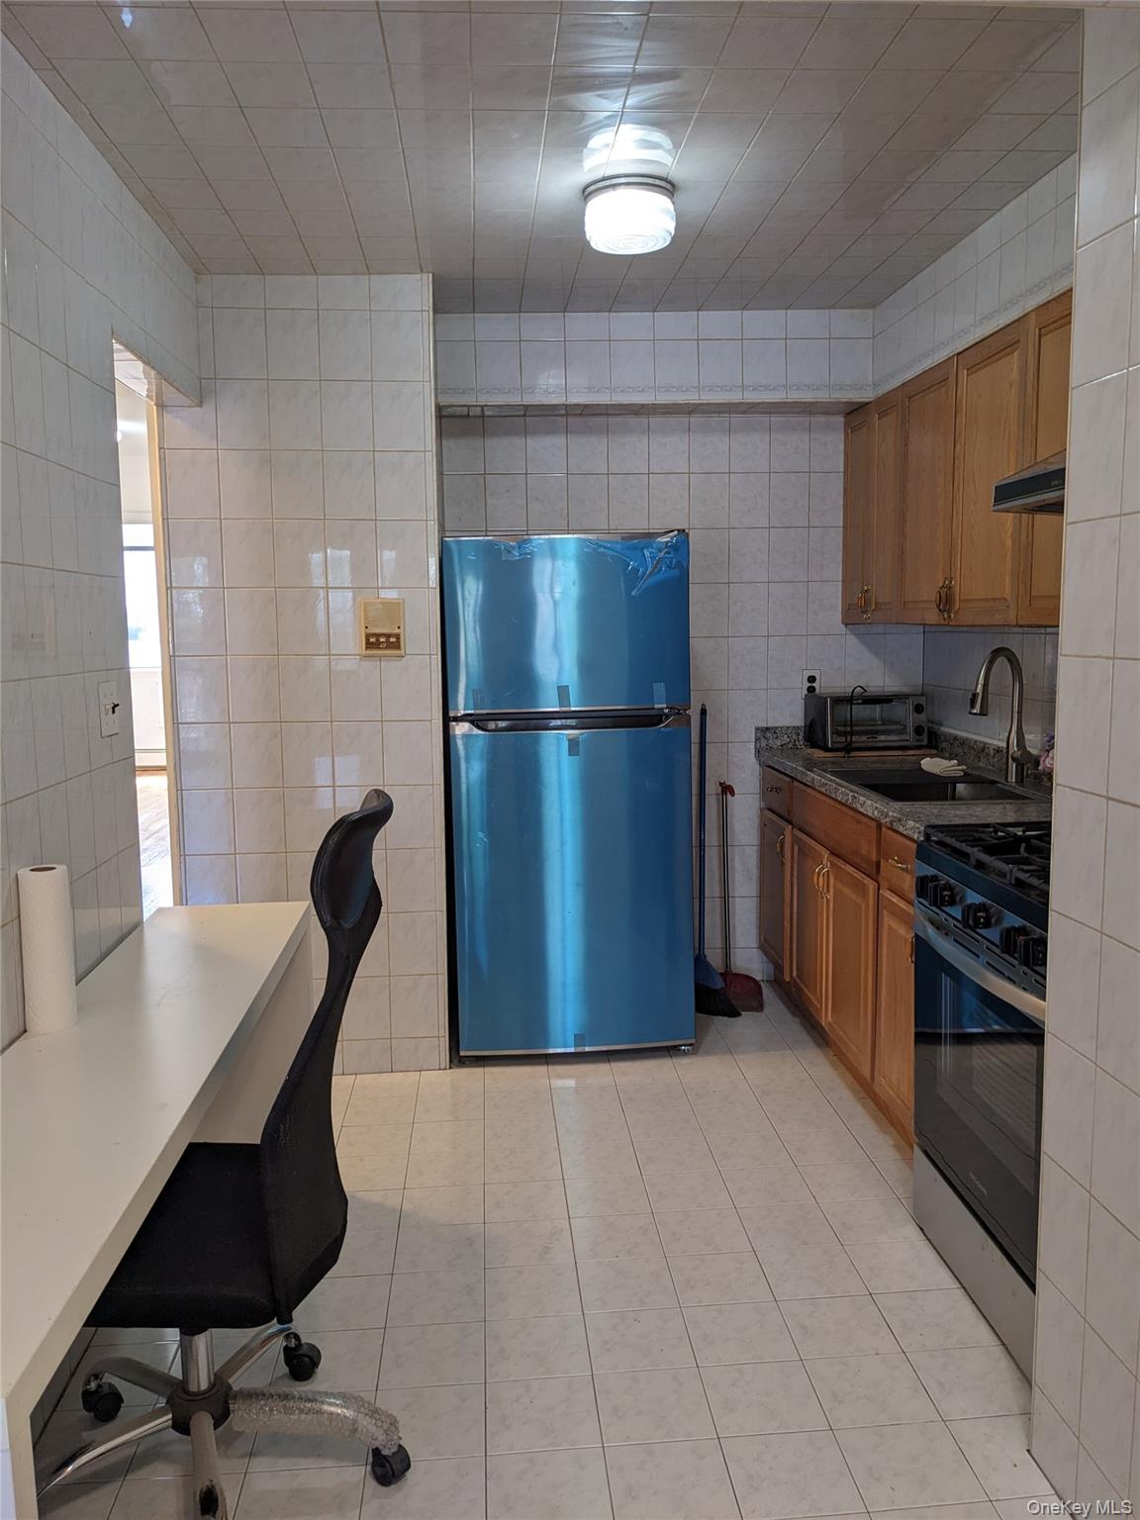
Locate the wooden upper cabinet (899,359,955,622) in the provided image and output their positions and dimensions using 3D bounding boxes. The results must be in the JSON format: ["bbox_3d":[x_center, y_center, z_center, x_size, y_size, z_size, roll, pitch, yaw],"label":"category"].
[{"bbox_3d":[1.223,-0.789,3.577,0.315,0.750,0.420,-2,7,-4],"label":"wooden upper cabinet"}]

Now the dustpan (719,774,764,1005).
[{"bbox_3d":[0.579,0.491,4.377,0.230,0.809,0.312,-1,7,-4],"label":"dustpan"}]

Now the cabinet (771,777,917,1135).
[{"bbox_3d":[1.127,0.543,3.490,0.635,0.845,1.313,-1,7,-4],"label":"cabinet"}]

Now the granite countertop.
[{"bbox_3d":[1.081,0.036,3.631,0.635,0.135,1.700,-2,7,-4],"label":"granite countertop"}]

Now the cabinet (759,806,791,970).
[{"bbox_3d":[1.062,0.482,4.361,0.632,0.554,0.480,-1,7,-4],"label":"cabinet"}]

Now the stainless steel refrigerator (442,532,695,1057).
[{"bbox_3d":[-0.015,0.102,4.067,0.760,1.677,0.690,-2,7,-4],"label":"stainless steel refrigerator"}]

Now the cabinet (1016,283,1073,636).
[{"bbox_3d":[1.281,-0.695,2.803,0.315,0.750,0.295,-2,7,-4],"label":"cabinet"}]

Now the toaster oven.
[{"bbox_3d":[1.093,-0.146,4.383,0.385,0.190,0.240,-2,7,-8],"label":"toaster oven"}]

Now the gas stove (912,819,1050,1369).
[{"bbox_3d":[1.148,0.658,2.432,0.685,0.930,0.755,-2,7,-4],"label":"gas stove"}]

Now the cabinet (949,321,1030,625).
[{"bbox_3d":[1.254,-0.738,3.159,0.315,0.750,0.425,-2,7,-4],"label":"cabinet"}]

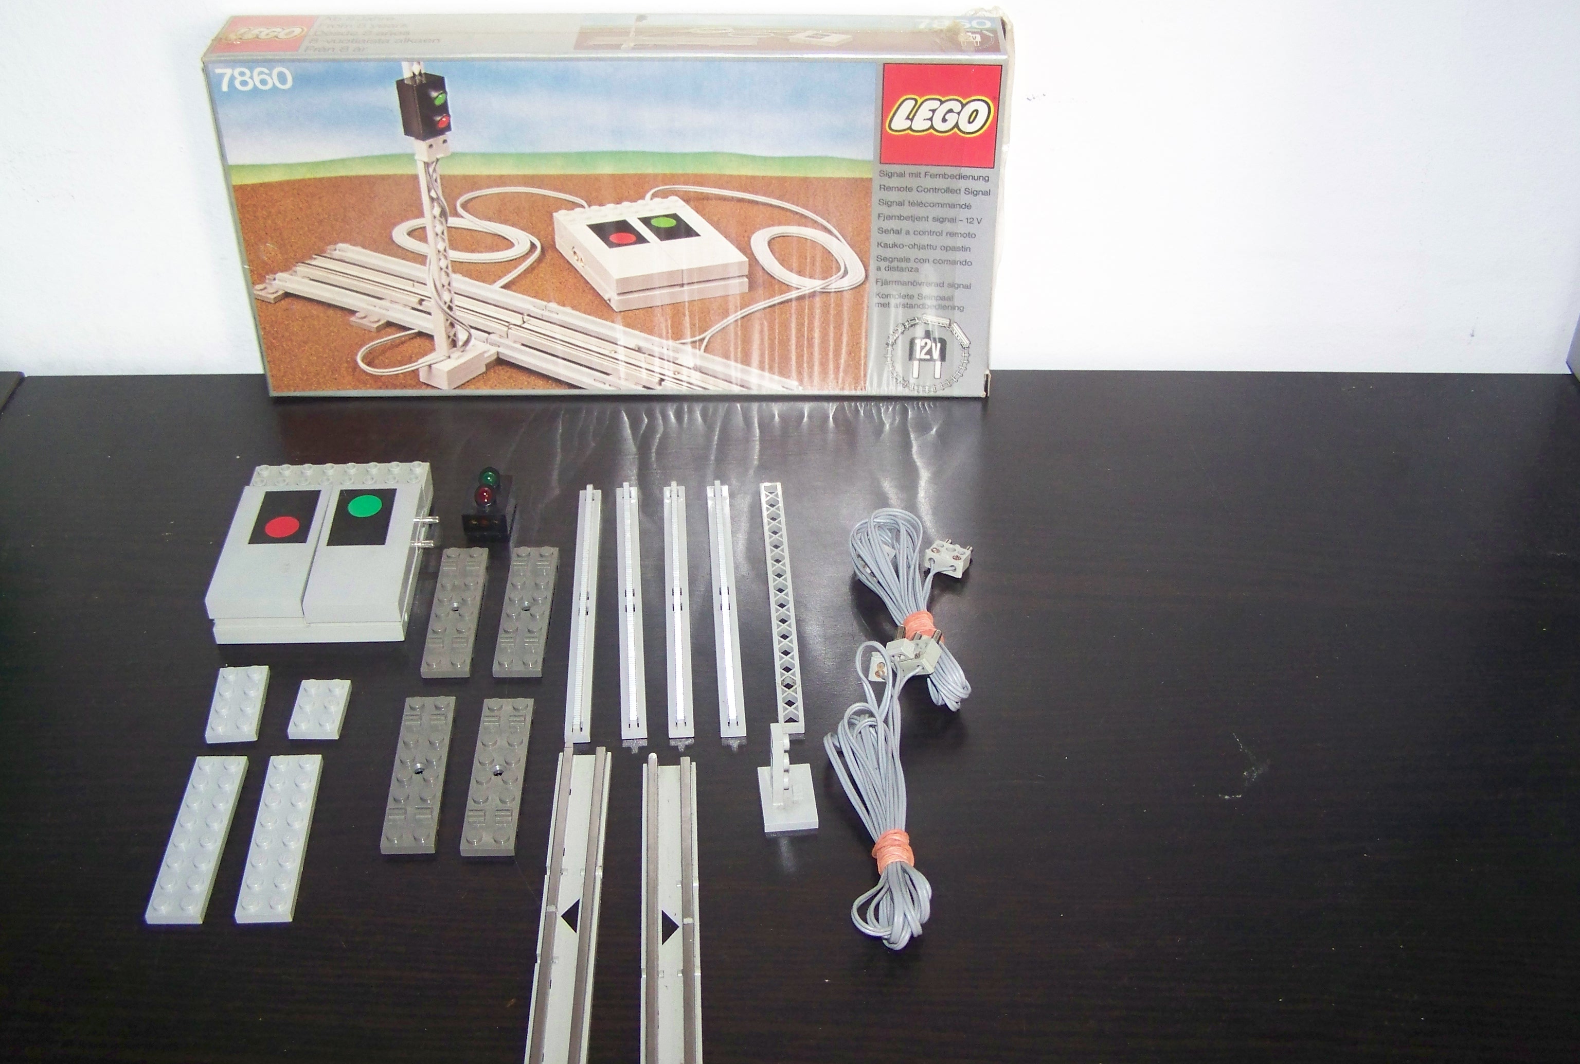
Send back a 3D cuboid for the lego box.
[{"bbox_3d":[-0.066,-0.125,0.681,0.289,0.145,0.040,0,39,-1],"label":"lego box"}]

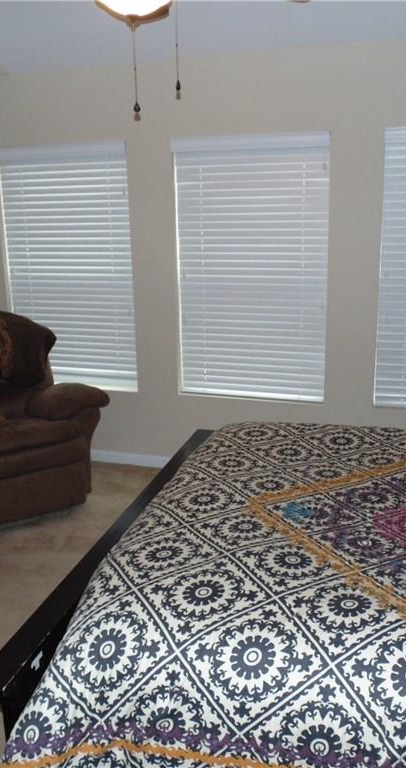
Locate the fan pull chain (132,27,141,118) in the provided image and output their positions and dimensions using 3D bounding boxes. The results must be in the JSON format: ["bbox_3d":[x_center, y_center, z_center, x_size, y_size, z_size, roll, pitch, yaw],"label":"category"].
[{"bbox_3d":[-0.204,-0.953,1.990,0.020,0.270,0.020,4,16,18],"label":"fan pull chain"}]

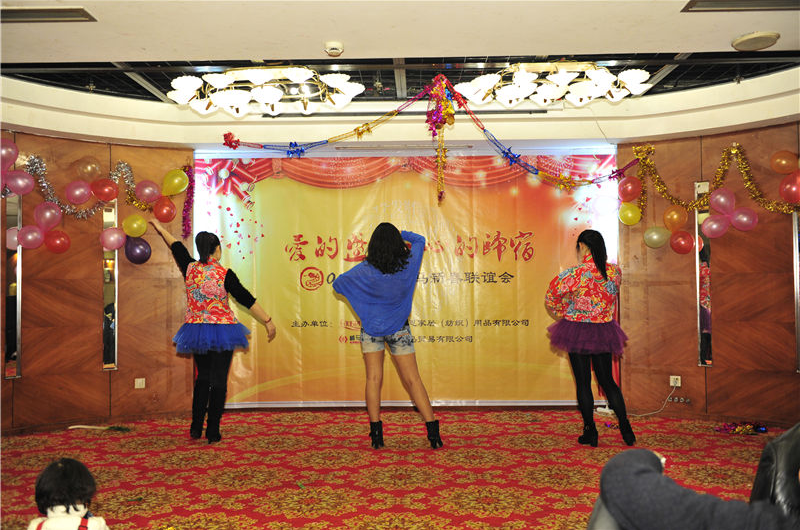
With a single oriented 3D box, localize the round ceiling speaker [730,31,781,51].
[{"bbox_3d":[1.872,-1.175,3.740,0.228,0.030,0.228,0,-2,0],"label":"round ceiling speaker"}]

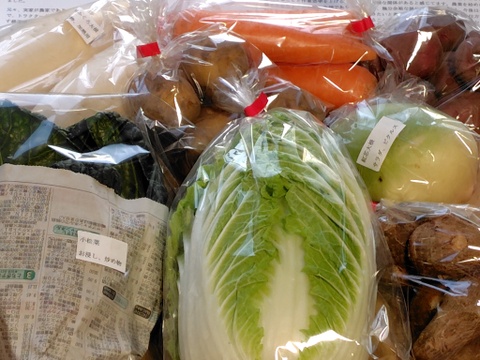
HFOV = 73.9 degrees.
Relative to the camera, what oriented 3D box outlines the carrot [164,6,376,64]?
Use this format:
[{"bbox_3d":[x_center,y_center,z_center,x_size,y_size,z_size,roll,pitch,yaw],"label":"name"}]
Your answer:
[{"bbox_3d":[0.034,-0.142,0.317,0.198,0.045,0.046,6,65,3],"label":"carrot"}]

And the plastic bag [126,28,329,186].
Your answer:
[{"bbox_3d":[-0.008,-0.066,0.270,0.152,0.080,0.125,0,65,0],"label":"plastic bag"}]

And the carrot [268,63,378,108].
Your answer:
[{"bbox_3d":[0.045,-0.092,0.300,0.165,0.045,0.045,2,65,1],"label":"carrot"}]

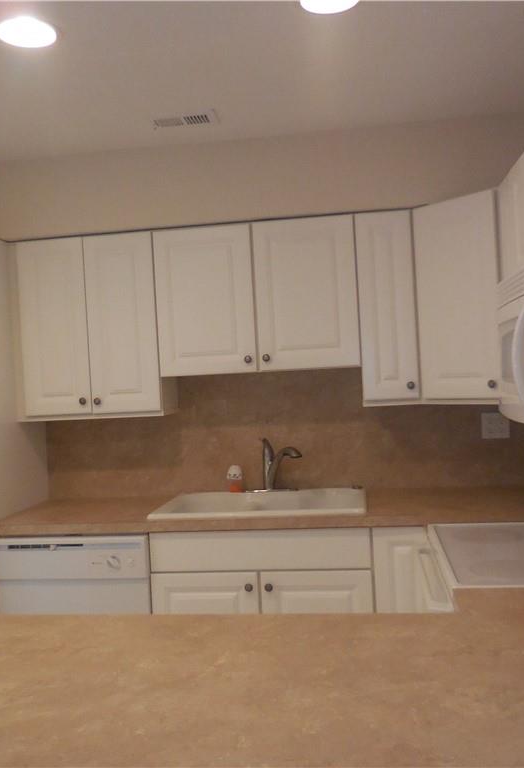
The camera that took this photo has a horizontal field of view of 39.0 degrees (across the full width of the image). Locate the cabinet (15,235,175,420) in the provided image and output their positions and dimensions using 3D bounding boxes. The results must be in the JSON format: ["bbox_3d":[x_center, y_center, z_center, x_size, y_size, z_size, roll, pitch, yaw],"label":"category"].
[{"bbox_3d":[-0.730,-0.245,3.334,0.626,0.775,0.326,-3,1,7],"label":"cabinet"}]

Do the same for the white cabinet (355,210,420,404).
[{"bbox_3d":[0.531,-0.309,3.167,0.231,0.775,0.326,-3,1,7],"label":"white cabinet"}]

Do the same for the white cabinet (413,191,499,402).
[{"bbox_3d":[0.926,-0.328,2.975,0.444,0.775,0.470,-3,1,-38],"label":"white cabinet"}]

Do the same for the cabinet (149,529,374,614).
[{"bbox_3d":[0.049,0.976,3.093,0.842,0.869,0.616,-3,1,7],"label":"cabinet"}]

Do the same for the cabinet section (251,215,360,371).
[{"bbox_3d":[0.199,-0.370,3.161,0.419,0.612,0.330,-3,1,7],"label":"cabinet section"}]

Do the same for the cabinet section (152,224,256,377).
[{"bbox_3d":[-0.215,-0.348,3.212,0.415,0.612,0.330,-3,1,7],"label":"cabinet section"}]

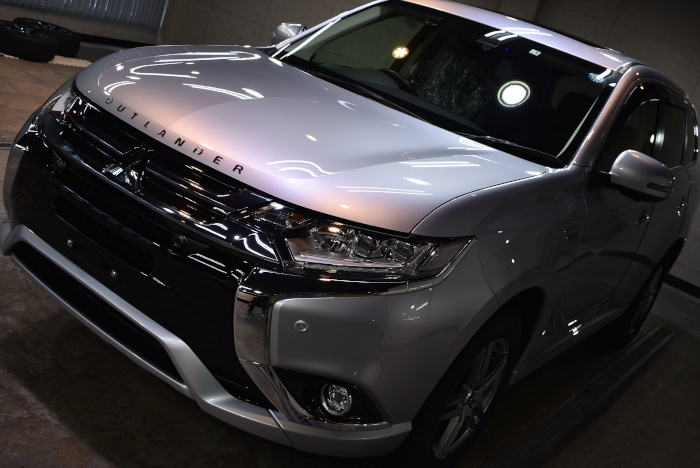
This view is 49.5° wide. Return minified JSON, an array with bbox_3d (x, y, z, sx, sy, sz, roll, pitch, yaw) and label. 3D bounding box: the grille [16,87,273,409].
[{"bbox_3d":[-0.635,-0.041,2.245,1.280,0.520,0.250,28,18,29],"label":"grille"}]

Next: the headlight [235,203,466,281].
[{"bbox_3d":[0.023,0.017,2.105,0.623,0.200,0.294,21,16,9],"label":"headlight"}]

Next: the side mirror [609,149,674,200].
[{"bbox_3d":[1.100,-0.213,2.892,0.230,0.180,0.180,28,18,29],"label":"side mirror"}]

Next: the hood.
[{"bbox_3d":[-0.203,-0.408,2.620,1.500,0.260,1.150,28,18,29],"label":"hood"}]

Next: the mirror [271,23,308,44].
[{"bbox_3d":[-0.364,-0.985,3.824,0.230,0.180,0.180,28,18,29],"label":"mirror"}]

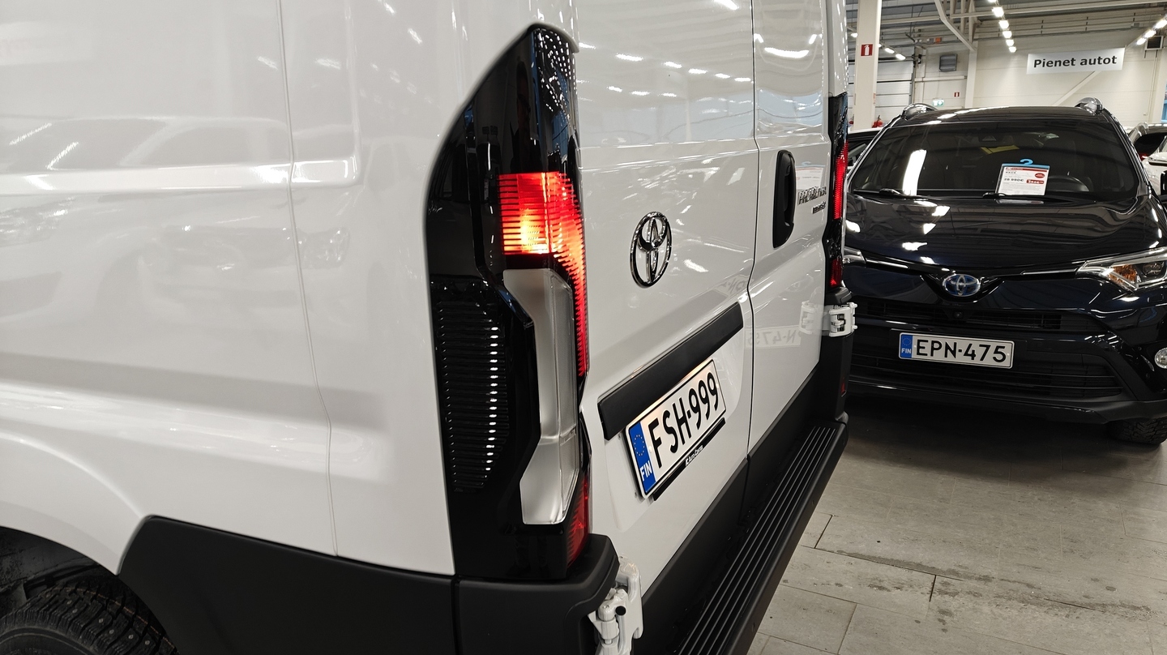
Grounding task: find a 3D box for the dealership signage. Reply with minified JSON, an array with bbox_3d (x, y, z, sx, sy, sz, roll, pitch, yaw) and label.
[{"bbox_3d":[18.779,-10.128,30.835,3.200,0.770,0.060,6,15,28],"label":"dealership signage"}]

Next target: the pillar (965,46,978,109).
[{"bbox_3d":[15.767,-9.087,33.043,0.330,4.500,0.330,6,15,28],"label":"pillar"}]

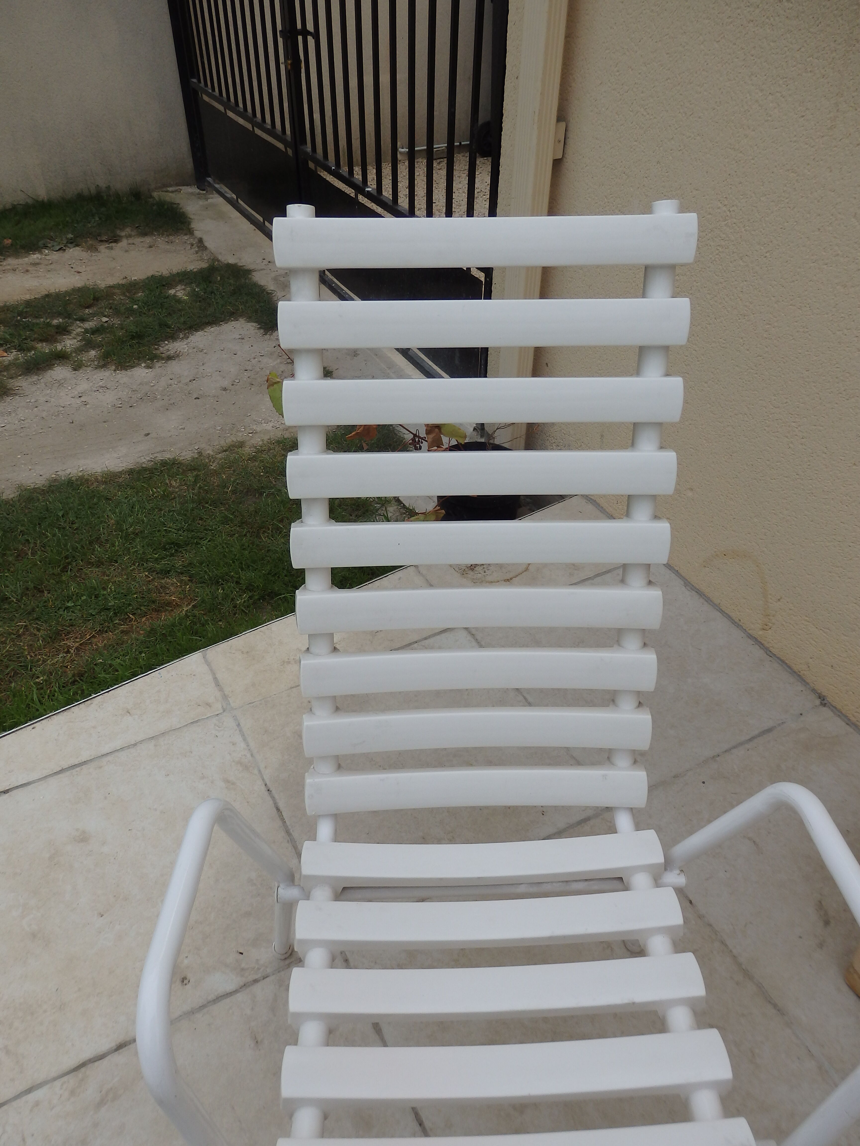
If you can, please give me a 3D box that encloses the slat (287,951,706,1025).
[{"bbox_3d":[0.084,0.524,1.043,0.513,0.050,0.058,-1,34,-2],"label":"slat"}]

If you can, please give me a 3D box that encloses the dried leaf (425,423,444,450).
[{"bbox_3d":[0.011,-0.389,2.300,0.060,0.090,0.040,1,40,0],"label":"dried leaf"}]

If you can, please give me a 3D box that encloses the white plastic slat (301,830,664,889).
[{"bbox_3d":[0.076,0.414,1.197,0.513,0.050,0.058,-1,34,-2],"label":"white plastic slat"}]

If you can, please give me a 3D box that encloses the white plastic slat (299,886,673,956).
[{"bbox_3d":[0.080,0.469,1.118,0.513,0.050,0.058,-1,34,-2],"label":"white plastic slat"}]

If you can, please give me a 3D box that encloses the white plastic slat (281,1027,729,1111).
[{"bbox_3d":[0.089,0.579,0.966,0.513,0.050,0.058,-1,34,-2],"label":"white plastic slat"}]

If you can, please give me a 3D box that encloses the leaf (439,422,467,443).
[{"bbox_3d":[0.059,-0.402,2.300,0.085,0.075,0.045,1,40,0],"label":"leaf"}]

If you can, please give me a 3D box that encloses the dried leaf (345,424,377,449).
[{"bbox_3d":[-0.190,-0.392,2.300,0.095,0.090,0.045,1,40,0],"label":"dried leaf"}]

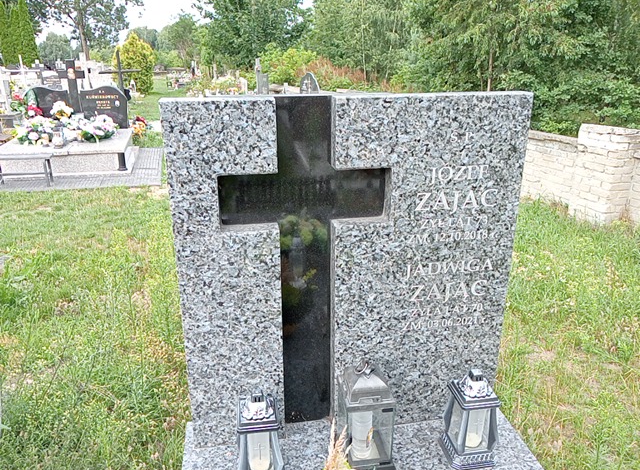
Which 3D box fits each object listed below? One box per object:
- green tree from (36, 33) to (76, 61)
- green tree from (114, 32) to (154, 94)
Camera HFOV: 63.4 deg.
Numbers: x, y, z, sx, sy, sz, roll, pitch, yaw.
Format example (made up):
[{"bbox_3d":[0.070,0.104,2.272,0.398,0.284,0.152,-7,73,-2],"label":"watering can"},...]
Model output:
[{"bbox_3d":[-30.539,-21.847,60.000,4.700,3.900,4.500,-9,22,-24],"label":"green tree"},{"bbox_3d":[-6.557,-6.098,18.300,1.420,2.100,1.420,-7,21,-18],"label":"green tree"}]

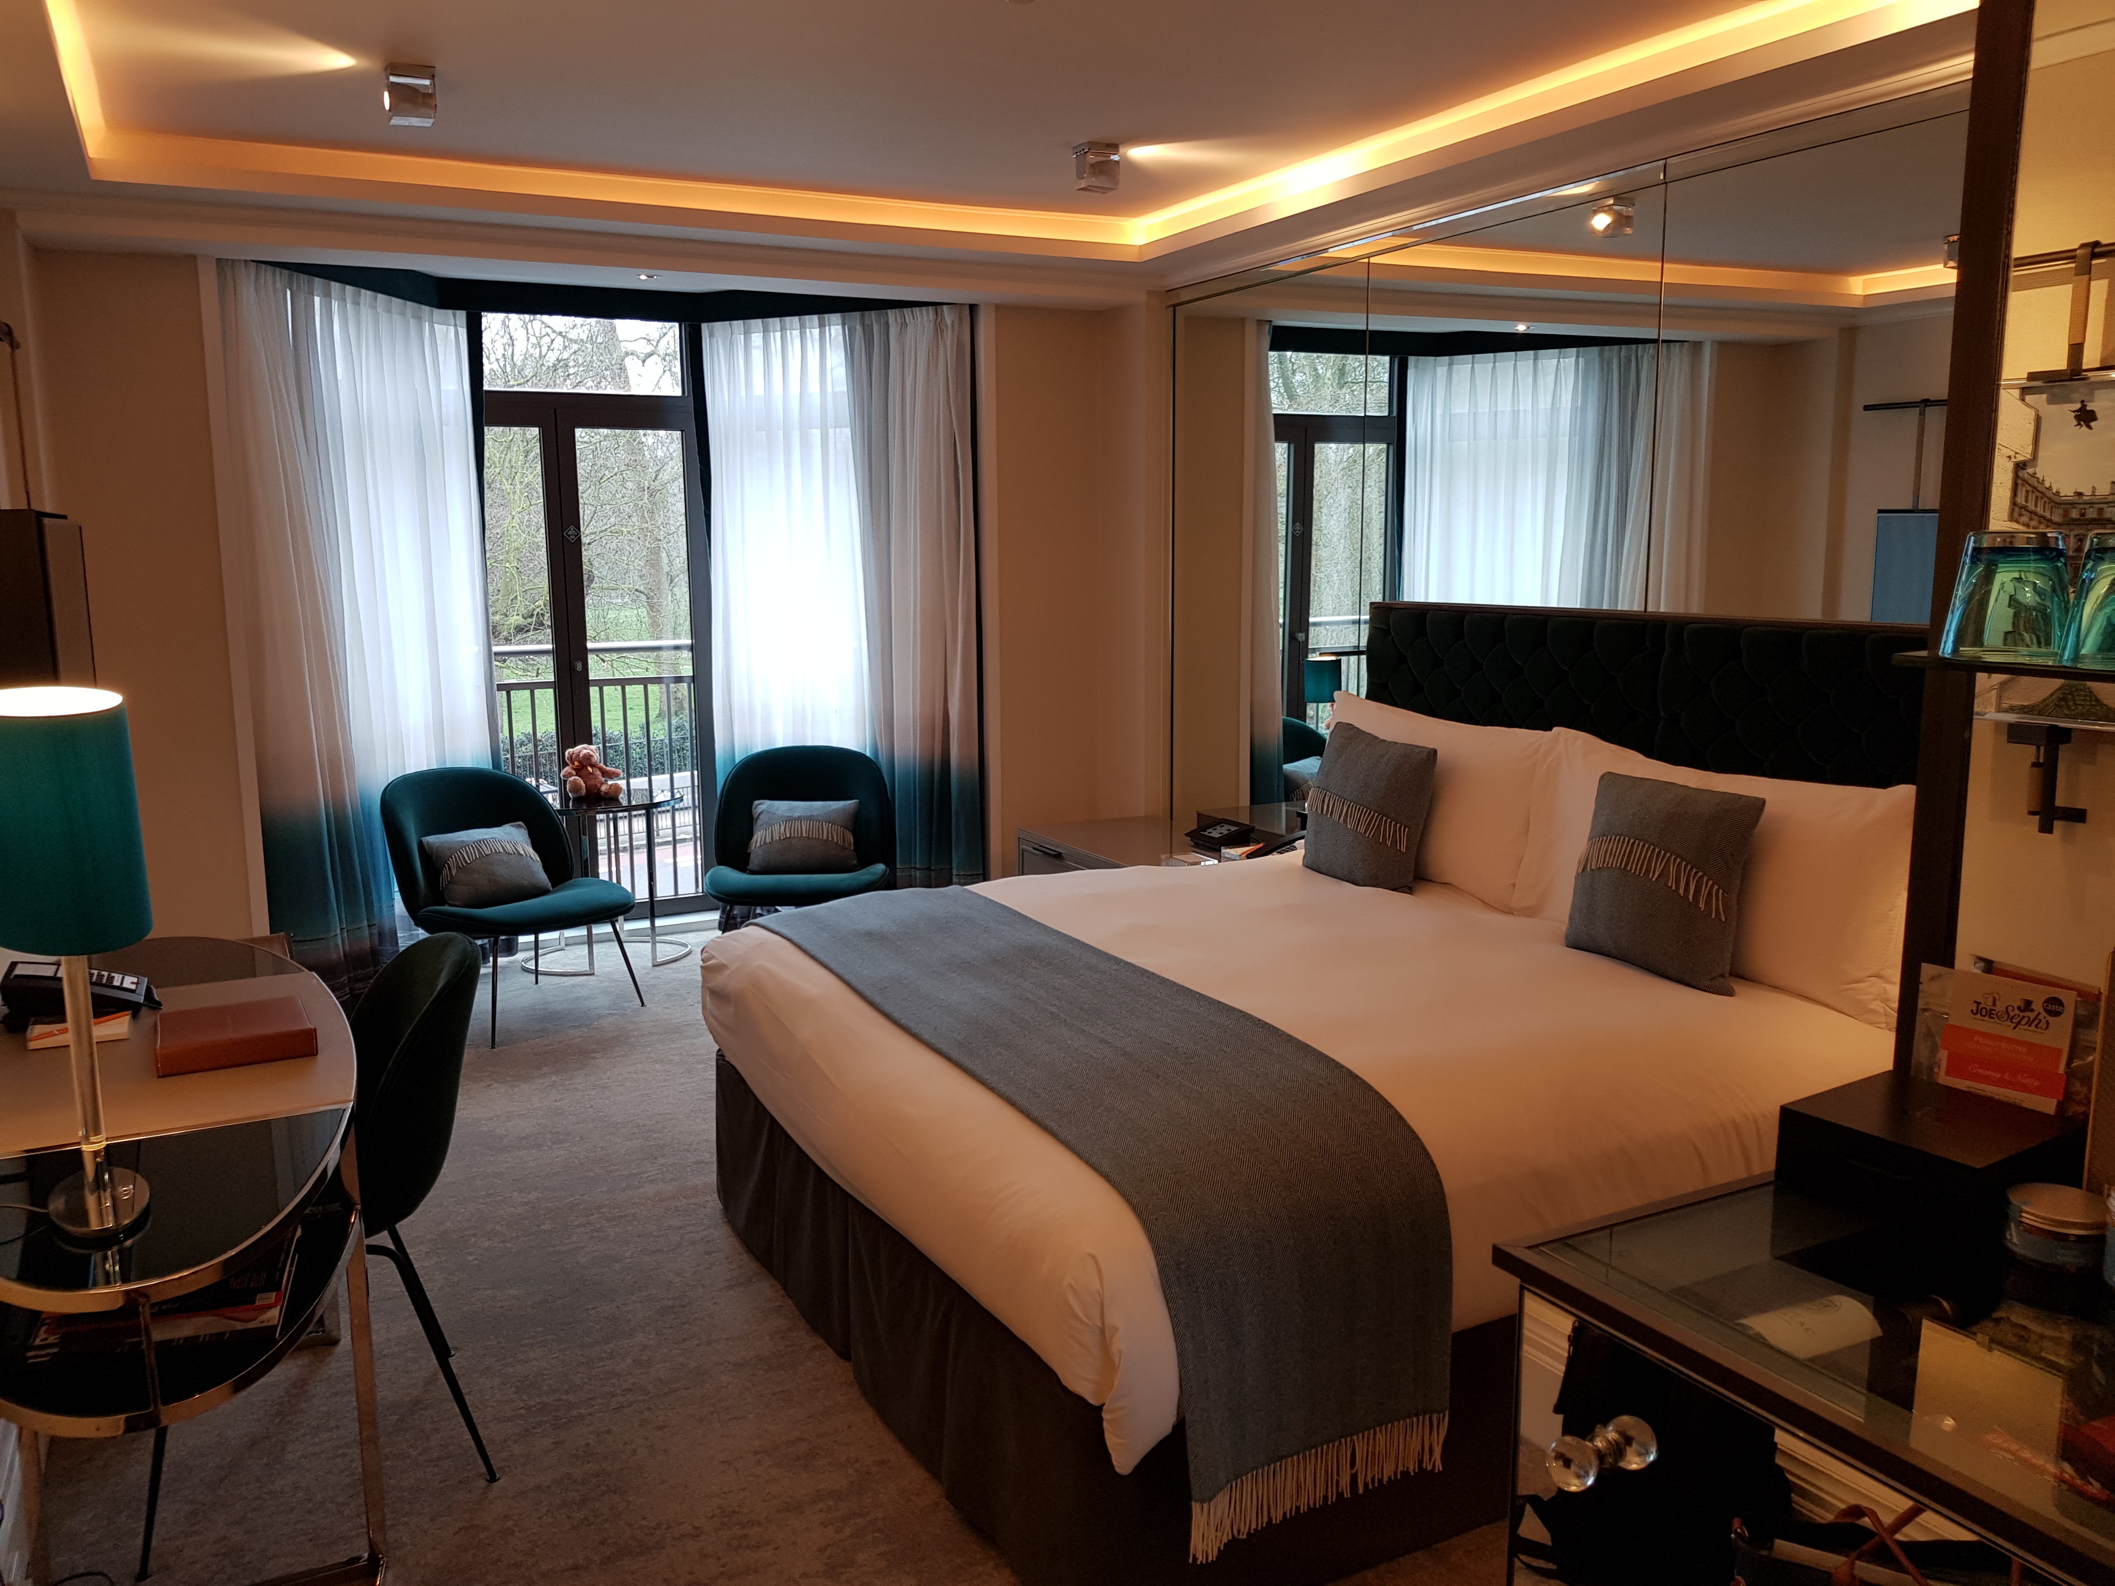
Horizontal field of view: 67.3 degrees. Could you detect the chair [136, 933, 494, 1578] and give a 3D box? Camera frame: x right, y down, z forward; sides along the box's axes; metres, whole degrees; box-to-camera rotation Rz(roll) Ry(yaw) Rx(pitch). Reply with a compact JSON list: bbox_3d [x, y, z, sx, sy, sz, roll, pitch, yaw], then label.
[{"bbox_3d":[-1.263,0.690,2.655,0.575,0.875,0.560,-5,10,-28],"label":"chair"}]

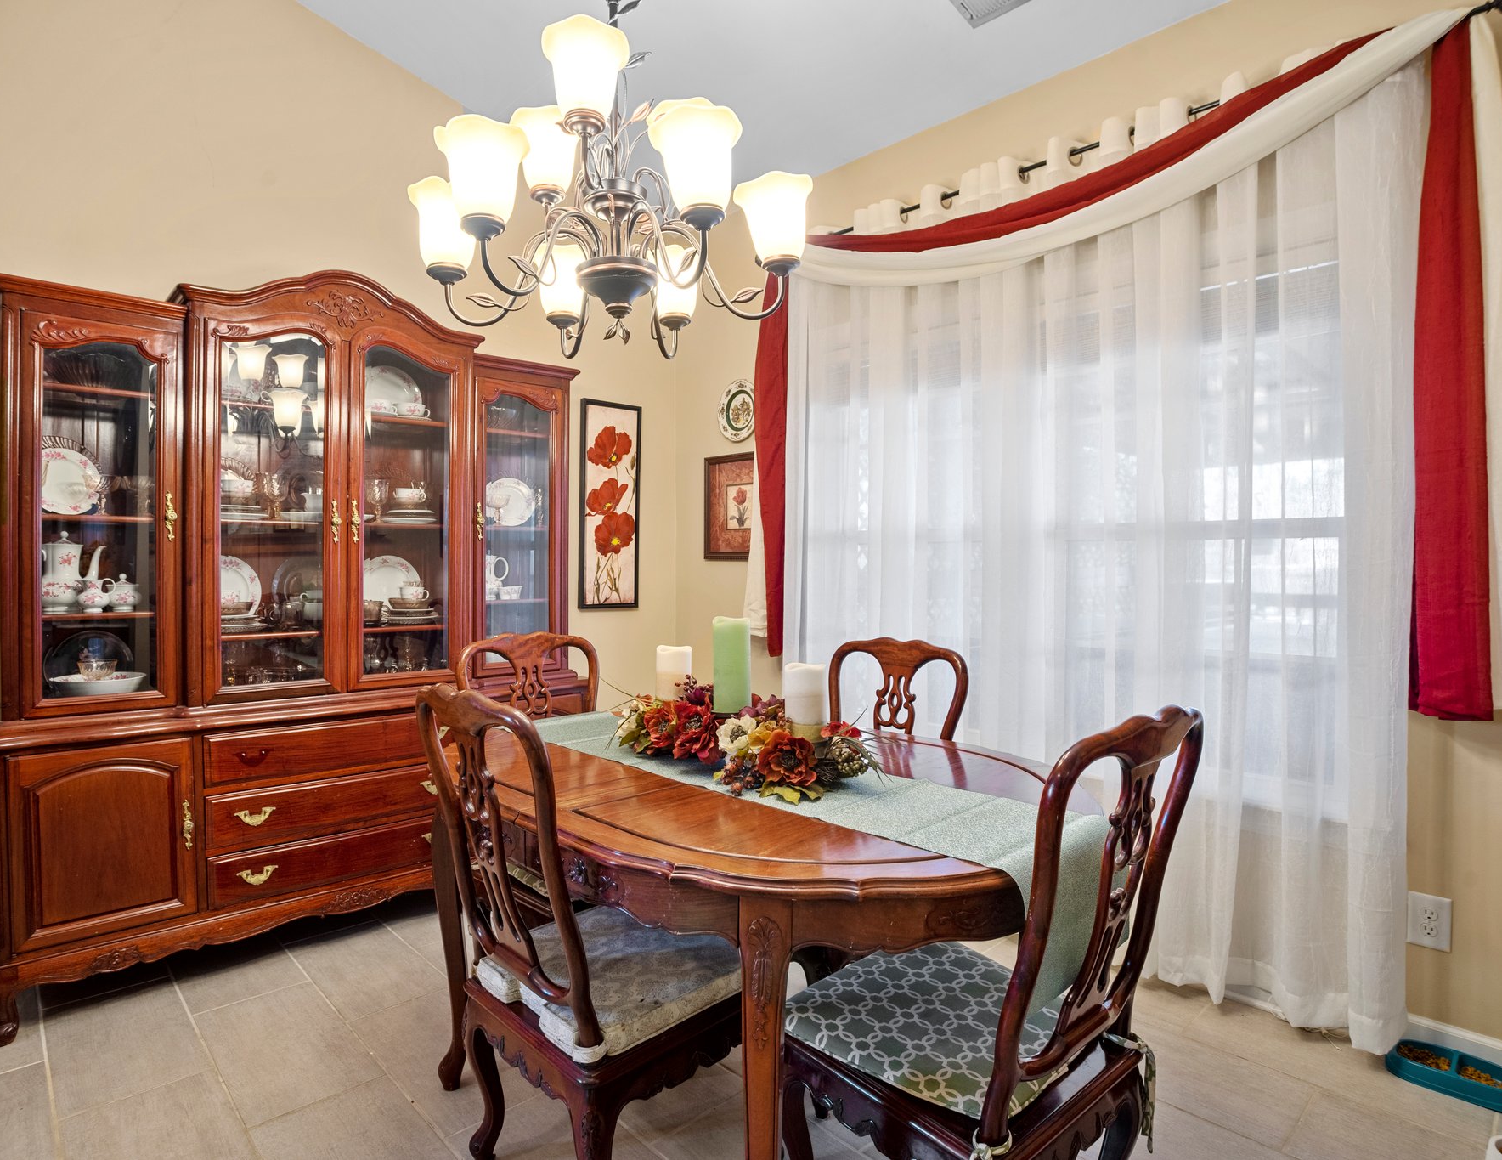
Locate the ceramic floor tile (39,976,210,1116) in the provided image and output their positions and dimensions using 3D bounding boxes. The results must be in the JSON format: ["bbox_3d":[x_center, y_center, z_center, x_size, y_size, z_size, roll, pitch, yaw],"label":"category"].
[{"bbox_3d":[-1.556,1.140,2.038,0.289,0.010,0.598,0,1,-43],"label":"ceramic floor tile"}]

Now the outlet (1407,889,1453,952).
[{"bbox_3d":[1.589,0.800,1.923,0.008,0.124,0.079,0,1,-44],"label":"outlet"}]

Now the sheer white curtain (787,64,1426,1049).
[{"bbox_3d":[0.857,-0.086,2.639,0.110,2.469,1.998,0,1,-44],"label":"sheer white curtain"}]

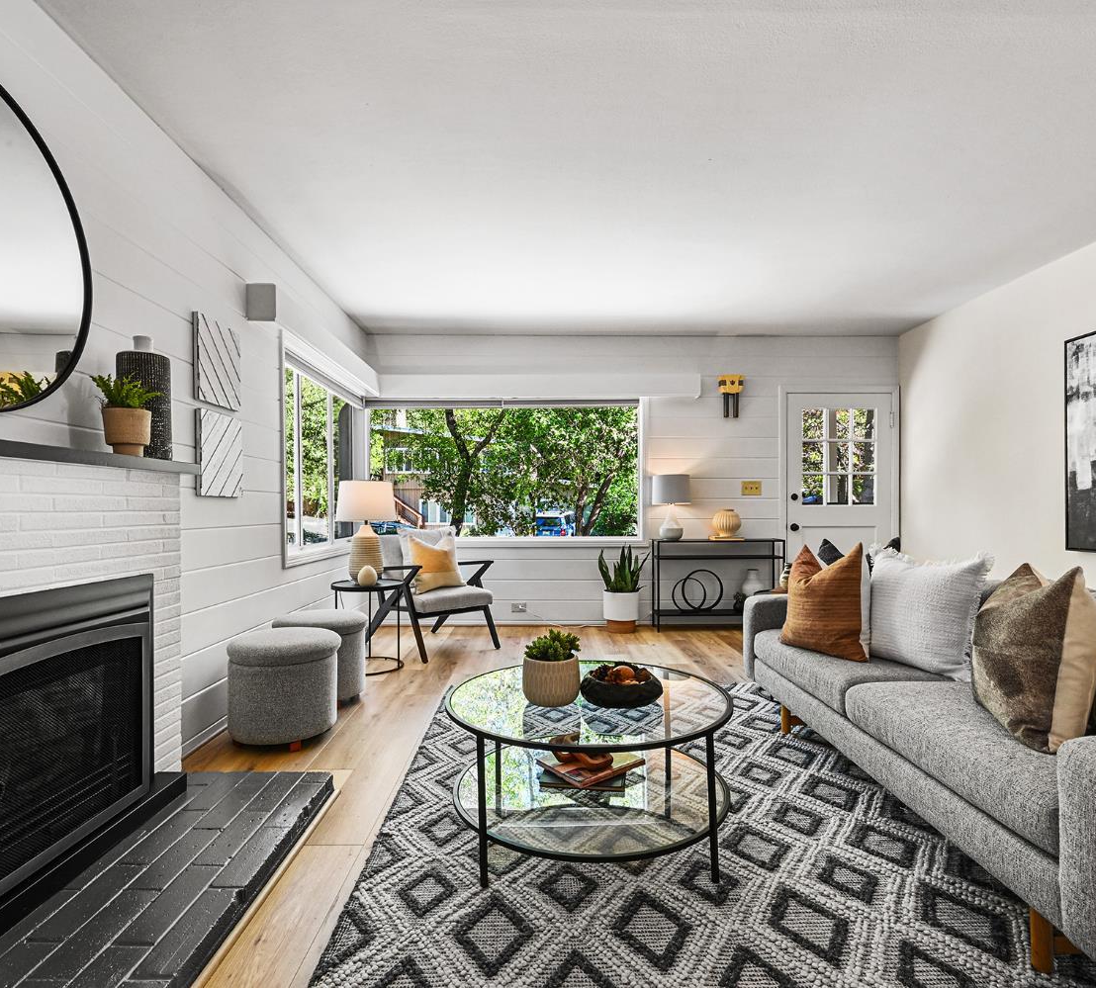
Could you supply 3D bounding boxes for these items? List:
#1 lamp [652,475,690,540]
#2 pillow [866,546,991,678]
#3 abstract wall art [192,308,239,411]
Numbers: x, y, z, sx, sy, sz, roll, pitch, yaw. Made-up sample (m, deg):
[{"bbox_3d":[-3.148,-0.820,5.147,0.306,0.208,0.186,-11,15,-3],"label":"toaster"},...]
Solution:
[{"bbox_3d":[1.058,0.114,5.286,0.330,0.572,0.330,0,-1,-1],"label":"lamp"},{"bbox_3d":[1.436,0.443,2.385,0.173,0.457,0.497,13,-5,-18],"label":"pillow"},{"bbox_3d":[-1.545,-0.603,2.894,0.027,0.384,0.380,0,-1,-1],"label":"abstract wall art"}]

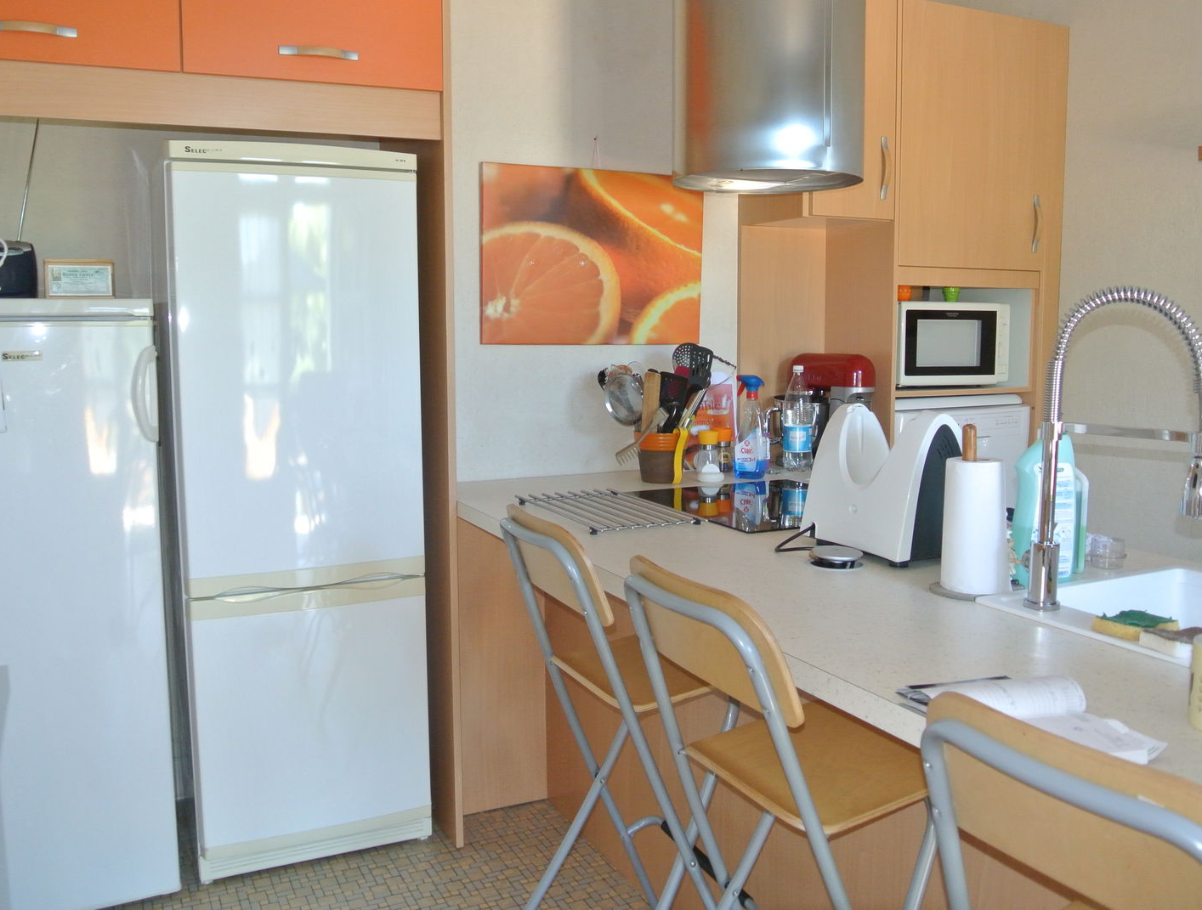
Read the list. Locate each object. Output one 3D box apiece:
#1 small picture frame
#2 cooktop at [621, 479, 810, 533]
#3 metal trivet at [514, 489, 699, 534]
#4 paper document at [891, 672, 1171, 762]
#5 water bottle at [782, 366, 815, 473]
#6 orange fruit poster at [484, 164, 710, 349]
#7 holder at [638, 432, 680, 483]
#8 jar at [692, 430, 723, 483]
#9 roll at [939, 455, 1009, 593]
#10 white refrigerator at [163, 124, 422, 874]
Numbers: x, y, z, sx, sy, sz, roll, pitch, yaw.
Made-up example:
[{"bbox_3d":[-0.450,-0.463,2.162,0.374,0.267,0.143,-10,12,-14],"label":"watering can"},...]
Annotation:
[{"bbox_3d":[-1.283,-0.428,2.515,0.151,0.101,0.020,-3,8,-24],"label":"small picture frame"},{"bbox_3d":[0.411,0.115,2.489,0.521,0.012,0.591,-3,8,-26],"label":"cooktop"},{"bbox_3d":[0.009,0.123,2.362,0.260,0.022,0.482,-3,8,-24],"label":"metal trivet"},{"bbox_3d":[0.461,0.273,1.094,0.193,0.032,0.258,-3,8,-24],"label":"paper document"},{"bbox_3d":[0.599,-0.112,3.079,0.088,0.315,0.088,0,7,0],"label":"water bottle"},{"bbox_3d":[-0.015,-0.562,2.923,0.689,0.490,0.025,-3,8,-24],"label":"orange fruit poster"},{"bbox_3d":[0.163,0.004,2.864,0.120,0.137,0.120,0,7,0],"label":"holder"},{"bbox_3d":[0.301,0.000,2.873,0.080,0.142,0.080,0,7,0],"label":"jar"},{"bbox_3d":[0.598,0.104,1.617,0.108,0.217,0.108,0,7,0],"label":"roll"},{"bbox_3d":[-0.836,0.122,2.749,0.580,1.752,0.600,-3,8,-24],"label":"white refrigerator"}]

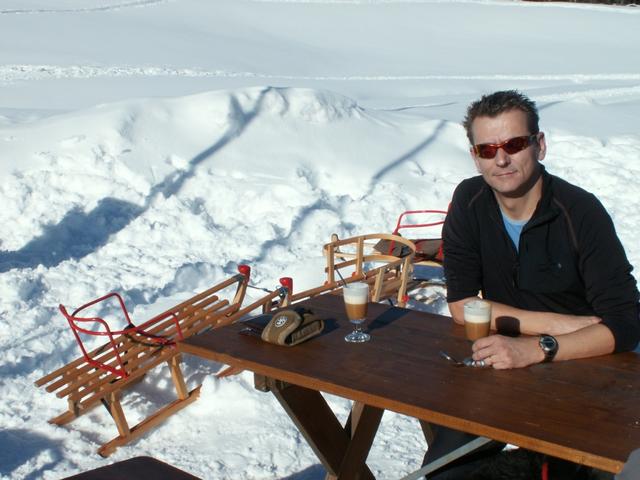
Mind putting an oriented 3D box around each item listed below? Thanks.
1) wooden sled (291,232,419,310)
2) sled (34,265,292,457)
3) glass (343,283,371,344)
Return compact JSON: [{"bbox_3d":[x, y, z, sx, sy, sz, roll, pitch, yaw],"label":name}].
[{"bbox_3d":[0.130,0.268,4.719,0.350,0.445,0.870,18,22,38],"label":"wooden sled"},{"bbox_3d":[-0.609,0.354,4.064,0.370,0.500,1.165,16,30,37],"label":"sled"},{"bbox_3d":[0.096,0.185,2.524,0.067,0.143,0.067,-3,13,0],"label":"glass"}]

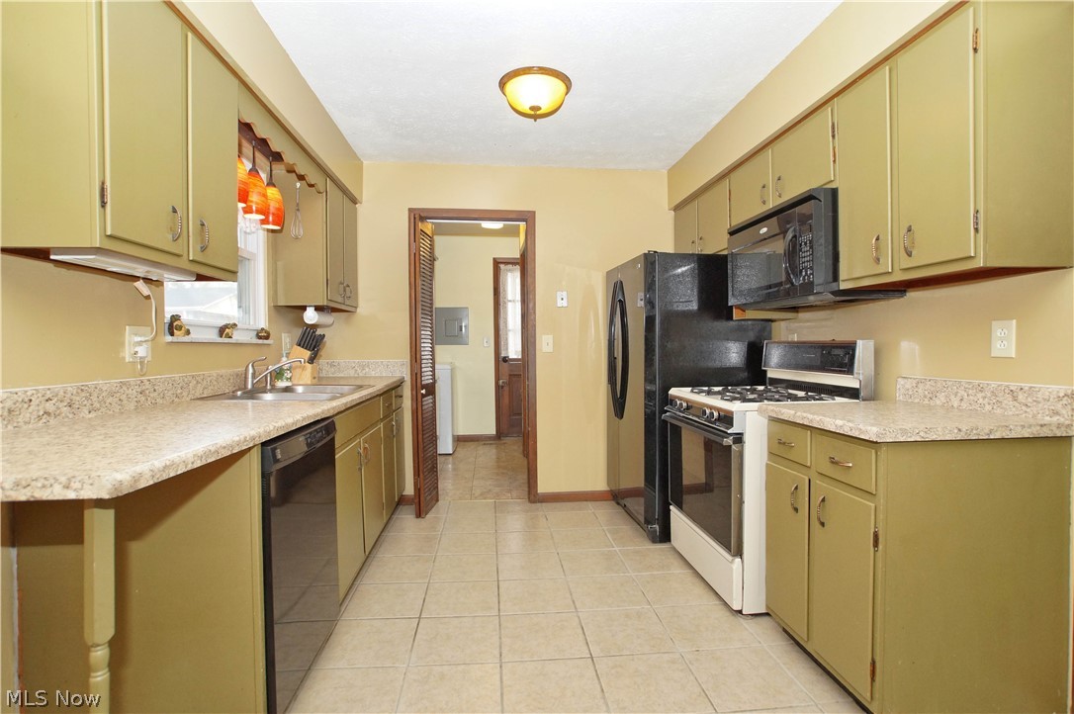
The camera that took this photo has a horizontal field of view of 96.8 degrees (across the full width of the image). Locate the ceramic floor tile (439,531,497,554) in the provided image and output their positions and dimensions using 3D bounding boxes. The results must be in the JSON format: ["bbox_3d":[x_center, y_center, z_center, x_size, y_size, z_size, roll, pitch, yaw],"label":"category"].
[{"bbox_3d":[-0.405,1.111,2.835,0.337,0.010,0.304,0,1,-5],"label":"ceramic floor tile"}]

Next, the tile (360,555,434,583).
[{"bbox_3d":[-0.713,1.108,2.476,0.328,0.010,0.312,1,1,-6],"label":"tile"}]

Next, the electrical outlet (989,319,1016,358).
[{"bbox_3d":[1.525,-0.059,1.563,0.008,0.116,0.070,0,1,-6],"label":"electrical outlet"}]

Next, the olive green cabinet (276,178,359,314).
[{"bbox_3d":[-1.418,-0.696,3.114,0.315,0.765,0.625,0,1,-6],"label":"olive green cabinet"}]

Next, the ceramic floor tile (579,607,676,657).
[{"bbox_3d":[0.364,1.132,1.977,0.337,0.010,0.304,0,1,-5],"label":"ceramic floor tile"}]

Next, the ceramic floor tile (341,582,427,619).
[{"bbox_3d":[-0.668,1.096,2.124,0.328,0.010,0.303,0,1,-5],"label":"ceramic floor tile"}]

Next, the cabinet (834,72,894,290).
[{"bbox_3d":[1.352,-0.640,1.789,0.300,0.723,0.275,0,1,-6],"label":"cabinet"}]

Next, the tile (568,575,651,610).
[{"bbox_3d":[0.333,1.125,2.273,0.328,0.010,0.312,1,1,-6],"label":"tile"}]

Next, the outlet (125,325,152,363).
[{"bbox_3d":[-1.335,-0.042,1.610,0.016,0.118,0.115,0,1,-5],"label":"outlet"}]

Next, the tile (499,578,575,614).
[{"bbox_3d":[-0.006,1.094,2.187,0.328,0.010,0.303,0,1,-5],"label":"tile"}]

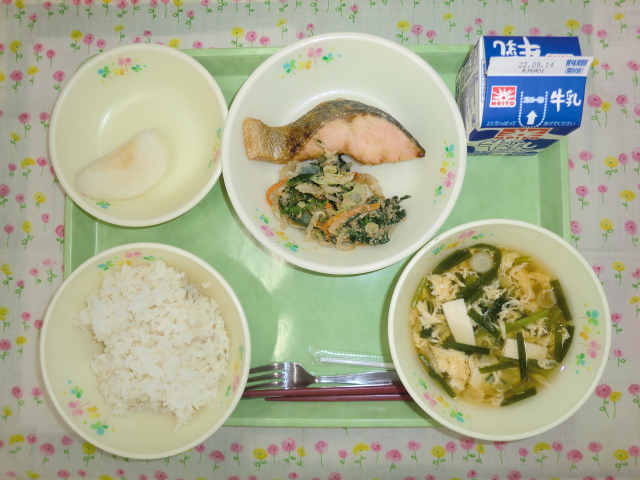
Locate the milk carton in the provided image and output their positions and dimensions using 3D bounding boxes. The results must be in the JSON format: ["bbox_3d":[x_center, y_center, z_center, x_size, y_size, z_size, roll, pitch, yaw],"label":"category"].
[{"bbox_3d":[0.126,-0.093,0.310,0.059,0.086,0.058,0,87,2],"label":"milk carton"}]

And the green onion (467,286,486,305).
[{"bbox_3d":[0.102,0.037,0.314,0.005,0.004,0.015,44,89,3],"label":"green onion"}]

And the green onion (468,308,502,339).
[{"bbox_3d":[0.100,0.051,0.293,0.024,0.004,0.004,41,87,2],"label":"green onion"}]

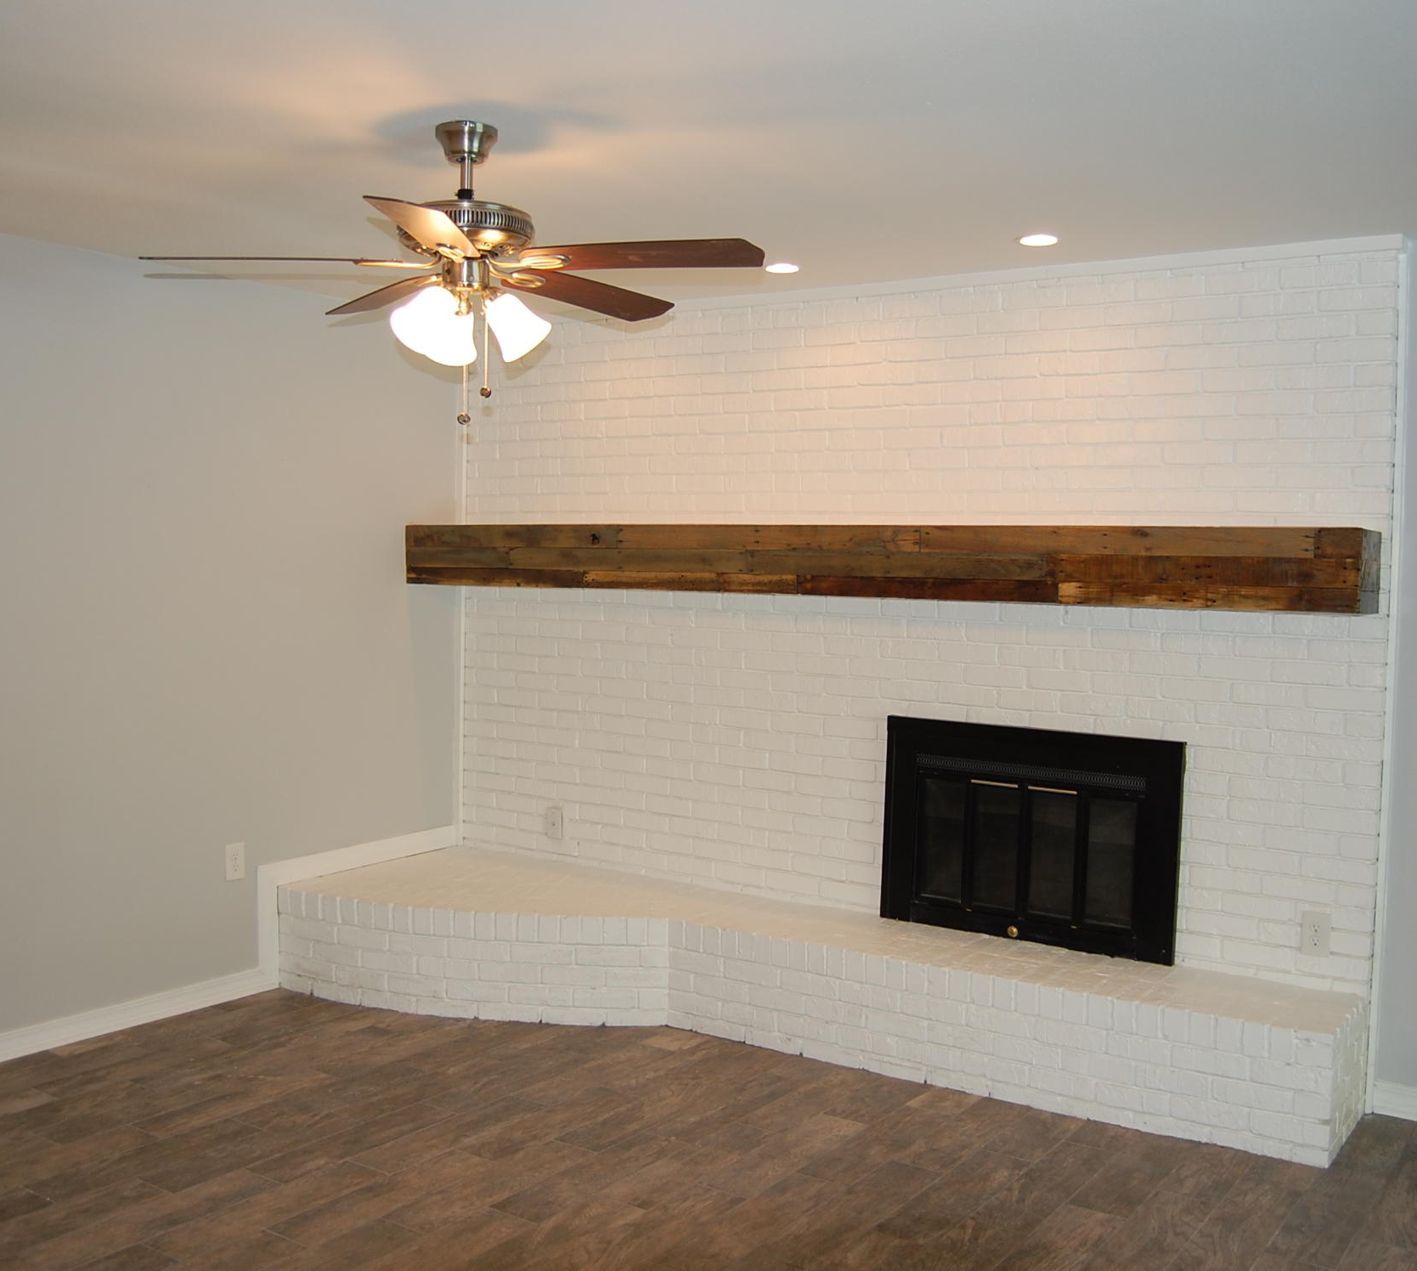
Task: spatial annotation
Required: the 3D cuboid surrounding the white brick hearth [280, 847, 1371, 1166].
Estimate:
[{"bbox_3d":[0.144,1.114,4.493,3.352,0.350,0.936,3,3,33],"label":"white brick hearth"}]

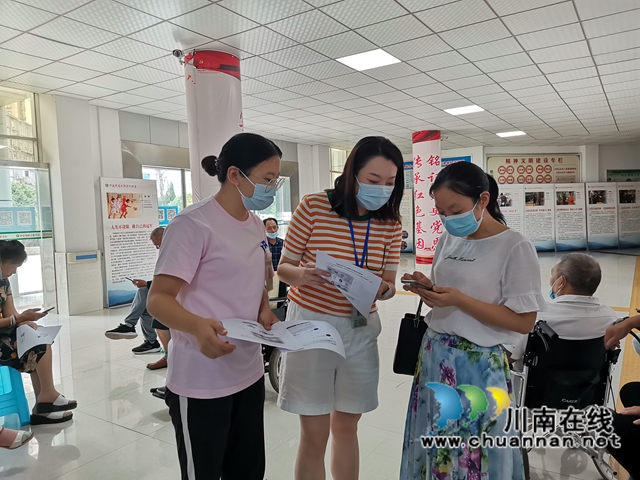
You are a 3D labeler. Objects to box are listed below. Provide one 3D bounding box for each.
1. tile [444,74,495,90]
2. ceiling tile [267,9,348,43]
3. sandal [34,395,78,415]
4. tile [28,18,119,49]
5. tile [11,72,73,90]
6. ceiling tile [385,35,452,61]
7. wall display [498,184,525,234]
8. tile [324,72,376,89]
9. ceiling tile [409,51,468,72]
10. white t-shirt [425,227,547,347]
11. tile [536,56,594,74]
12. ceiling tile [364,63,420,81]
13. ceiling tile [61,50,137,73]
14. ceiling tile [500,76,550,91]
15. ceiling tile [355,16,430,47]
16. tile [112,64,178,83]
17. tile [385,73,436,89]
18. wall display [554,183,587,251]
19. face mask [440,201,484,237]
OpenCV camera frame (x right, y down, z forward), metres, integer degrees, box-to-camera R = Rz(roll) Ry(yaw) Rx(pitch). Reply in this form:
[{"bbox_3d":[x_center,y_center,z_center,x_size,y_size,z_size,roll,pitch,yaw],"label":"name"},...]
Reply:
[{"bbox_3d":[2.051,-2.175,6.619,0.600,0.020,0.600,1,4,34],"label":"tile"},{"bbox_3d":[-0.105,-1.983,4.464,0.600,0.030,0.600,0,4,34],"label":"ceiling tile"},{"bbox_3d":[-1.794,1.114,3.280,0.250,0.100,0.092,-3,4,-16],"label":"sandal"},{"bbox_3d":[-2.269,-1.917,4.467,0.600,0.020,0.600,0,4,34],"label":"tile"},{"bbox_3d":[-3.438,-1.973,5.966,0.600,0.020,0.600,1,4,34],"label":"tile"},{"bbox_3d":[1.057,-2.057,5.126,0.600,0.020,0.600,0,4,34],"label":"ceiling tile"},{"bbox_3d":[5.364,-0.572,13.699,0.950,1.980,0.050,-2,3,-8],"label":"wall display"},{"bbox_3d":[0.388,-2.106,6.290,0.600,0.020,0.600,1,4,34],"label":"tile"},{"bbox_3d":[1.390,-2.096,5.623,0.600,0.020,0.600,0,4,34],"label":"ceiling tile"},{"bbox_3d":[0.528,0.119,1.569,0.290,0.420,0.460,-4,4,-37],"label":"white t-shirt"},{"bbox_3d":[3.068,-2.170,5.988,0.600,0.020,0.600,0,4,34],"label":"tile"},{"bbox_3d":[0.899,-2.105,5.984,0.600,0.020,0.600,0,4,34],"label":"ceiling tile"},{"bbox_3d":[-2.435,-1.963,5.292,0.600,0.020,0.600,0,4,34],"label":"ceiling tile"},{"bbox_3d":[2.887,-2.206,6.784,0.600,0.020,0.600,0,4,34],"label":"ceiling tile"},{"bbox_3d":[0.727,-2.025,4.657,0.600,0.020,0.600,0,4,34],"label":"ceiling tile"},{"bbox_3d":[-2.103,-1.999,5.796,0.600,0.020,0.600,0,4,34],"label":"tile"},{"bbox_3d":[1.229,-2.142,6.492,0.600,0.020,0.600,0,4,34],"label":"tile"},{"bbox_3d":[7.158,-0.634,13.712,0.920,1.910,0.050,-1,3,8],"label":"wall display"},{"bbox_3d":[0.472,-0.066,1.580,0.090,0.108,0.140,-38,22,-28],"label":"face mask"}]

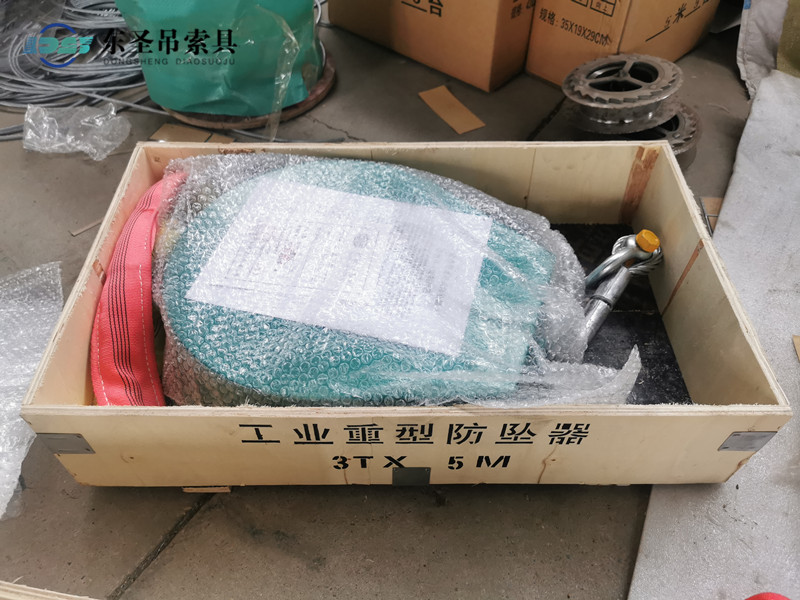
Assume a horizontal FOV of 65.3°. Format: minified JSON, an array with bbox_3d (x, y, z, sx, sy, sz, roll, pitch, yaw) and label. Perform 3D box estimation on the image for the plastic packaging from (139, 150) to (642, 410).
[{"bbox_3d":[-0.018,-0.011,0.752,0.547,0.138,0.374,0,49,0],"label":"plastic packaging"}]

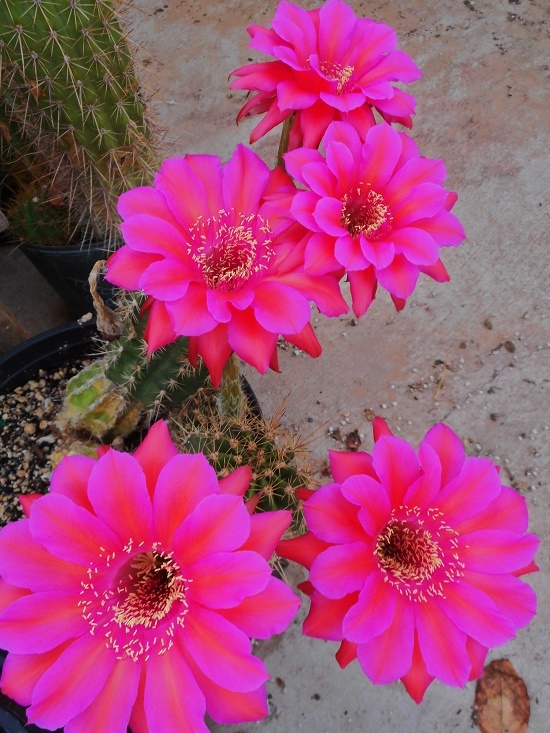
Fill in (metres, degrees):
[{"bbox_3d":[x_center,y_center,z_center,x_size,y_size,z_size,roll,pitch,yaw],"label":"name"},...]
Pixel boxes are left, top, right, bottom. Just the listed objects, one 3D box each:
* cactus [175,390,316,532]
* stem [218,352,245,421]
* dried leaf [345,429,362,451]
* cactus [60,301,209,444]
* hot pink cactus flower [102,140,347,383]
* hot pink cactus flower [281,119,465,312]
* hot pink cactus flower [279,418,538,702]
[{"bbox_3d":[-0.022,0.069,0.515,0.095,0.095,0.095,0,55,0],"label":"cactus"},{"bbox_3d":[-0.029,0.013,0.473,0.018,0.085,0.018,0,55,0],"label":"stem"},{"bbox_3d":[0.080,0.074,0.730,0.018,0.006,0.023,0,55,0],"label":"dried leaf"},{"bbox_3d":[-0.109,0.002,0.560,0.105,0.085,0.085,8,54,-11],"label":"cactus"},{"bbox_3d":[-0.029,-0.061,0.430,0.138,0.075,0.135,1,68,-1],"label":"hot pink cactus flower"},{"bbox_3d":[0.075,-0.110,0.530,0.132,0.075,0.130,3,75,-4],"label":"hot pink cactus flower"},{"bbox_3d":[0.072,0.105,0.390,0.135,0.070,0.143,2,77,-4],"label":"hot pink cactus flower"}]

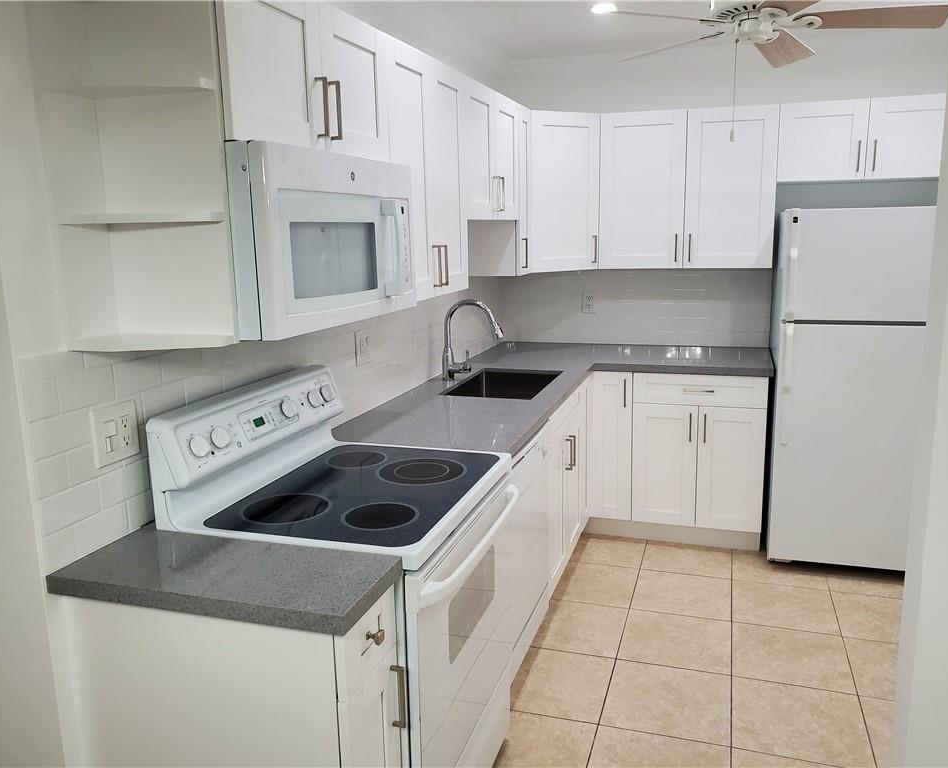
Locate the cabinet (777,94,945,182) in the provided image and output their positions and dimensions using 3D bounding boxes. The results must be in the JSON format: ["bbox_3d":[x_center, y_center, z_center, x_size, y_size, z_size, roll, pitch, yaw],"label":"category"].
[{"bbox_3d":[1.812,-1.128,3.592,0.748,0.343,0.340,2,12,18],"label":"cabinet"}]

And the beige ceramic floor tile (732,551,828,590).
[{"bbox_3d":[1.425,0.859,3.599,0.405,0.010,0.402,2,12,18],"label":"beige ceramic floor tile"}]

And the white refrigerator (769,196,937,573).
[{"bbox_3d":[1.806,0.005,3.630,0.727,1.636,0.729,2,12,18],"label":"white refrigerator"}]

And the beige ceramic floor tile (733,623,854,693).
[{"bbox_3d":[1.172,1.014,2.859,0.403,0.010,0.399,2,12,18],"label":"beige ceramic floor tile"}]

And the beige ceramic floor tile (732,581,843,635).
[{"bbox_3d":[1.299,0.937,3.228,0.405,0.010,0.402,2,12,18],"label":"beige ceramic floor tile"}]

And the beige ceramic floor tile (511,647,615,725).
[{"bbox_3d":[0.283,1.060,2.736,0.389,0.010,0.401,2,12,18],"label":"beige ceramic floor tile"}]

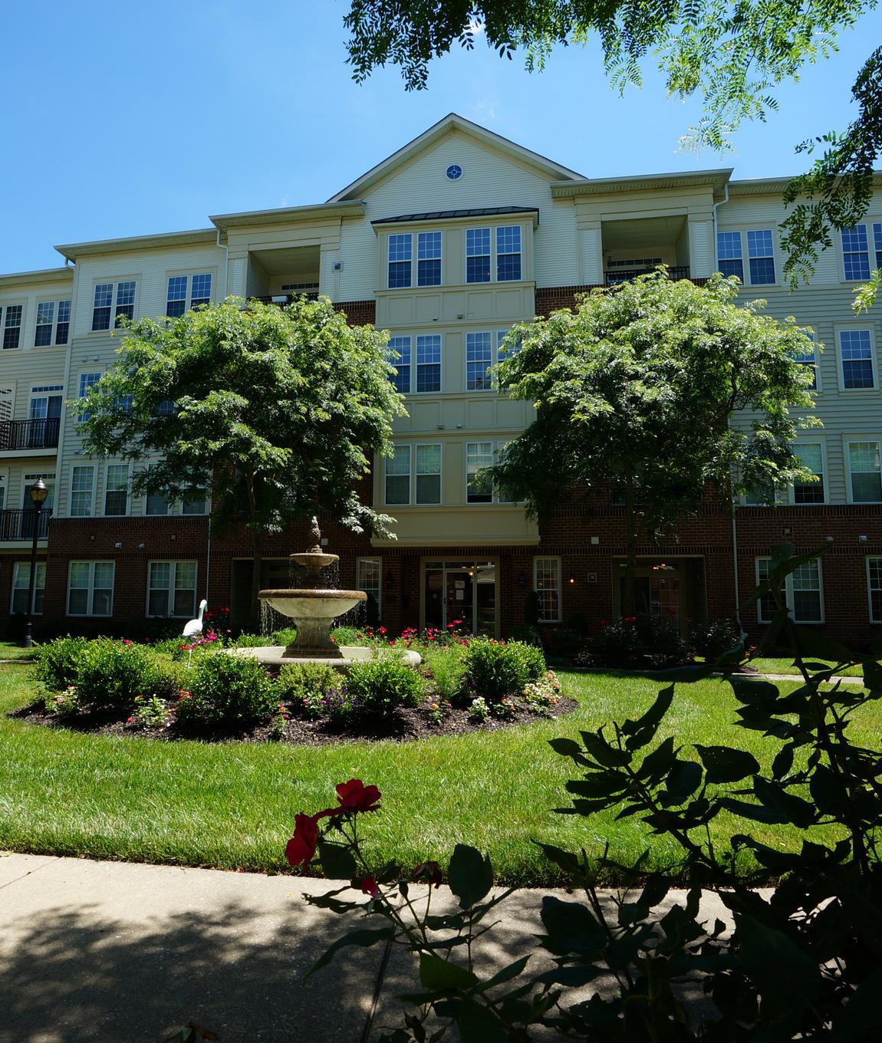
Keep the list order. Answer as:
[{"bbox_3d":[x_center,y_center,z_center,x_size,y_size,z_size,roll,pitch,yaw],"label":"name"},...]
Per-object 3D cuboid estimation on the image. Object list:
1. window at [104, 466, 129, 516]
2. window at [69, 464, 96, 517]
[{"bbox_3d":[-10.361,-0.973,20.945,0.842,1.683,0.120,-1,-7,9],"label":"window"},{"bbox_3d":[-11.767,-0.999,21.514,0.889,1.726,0.120,-1,-7,9],"label":"window"}]

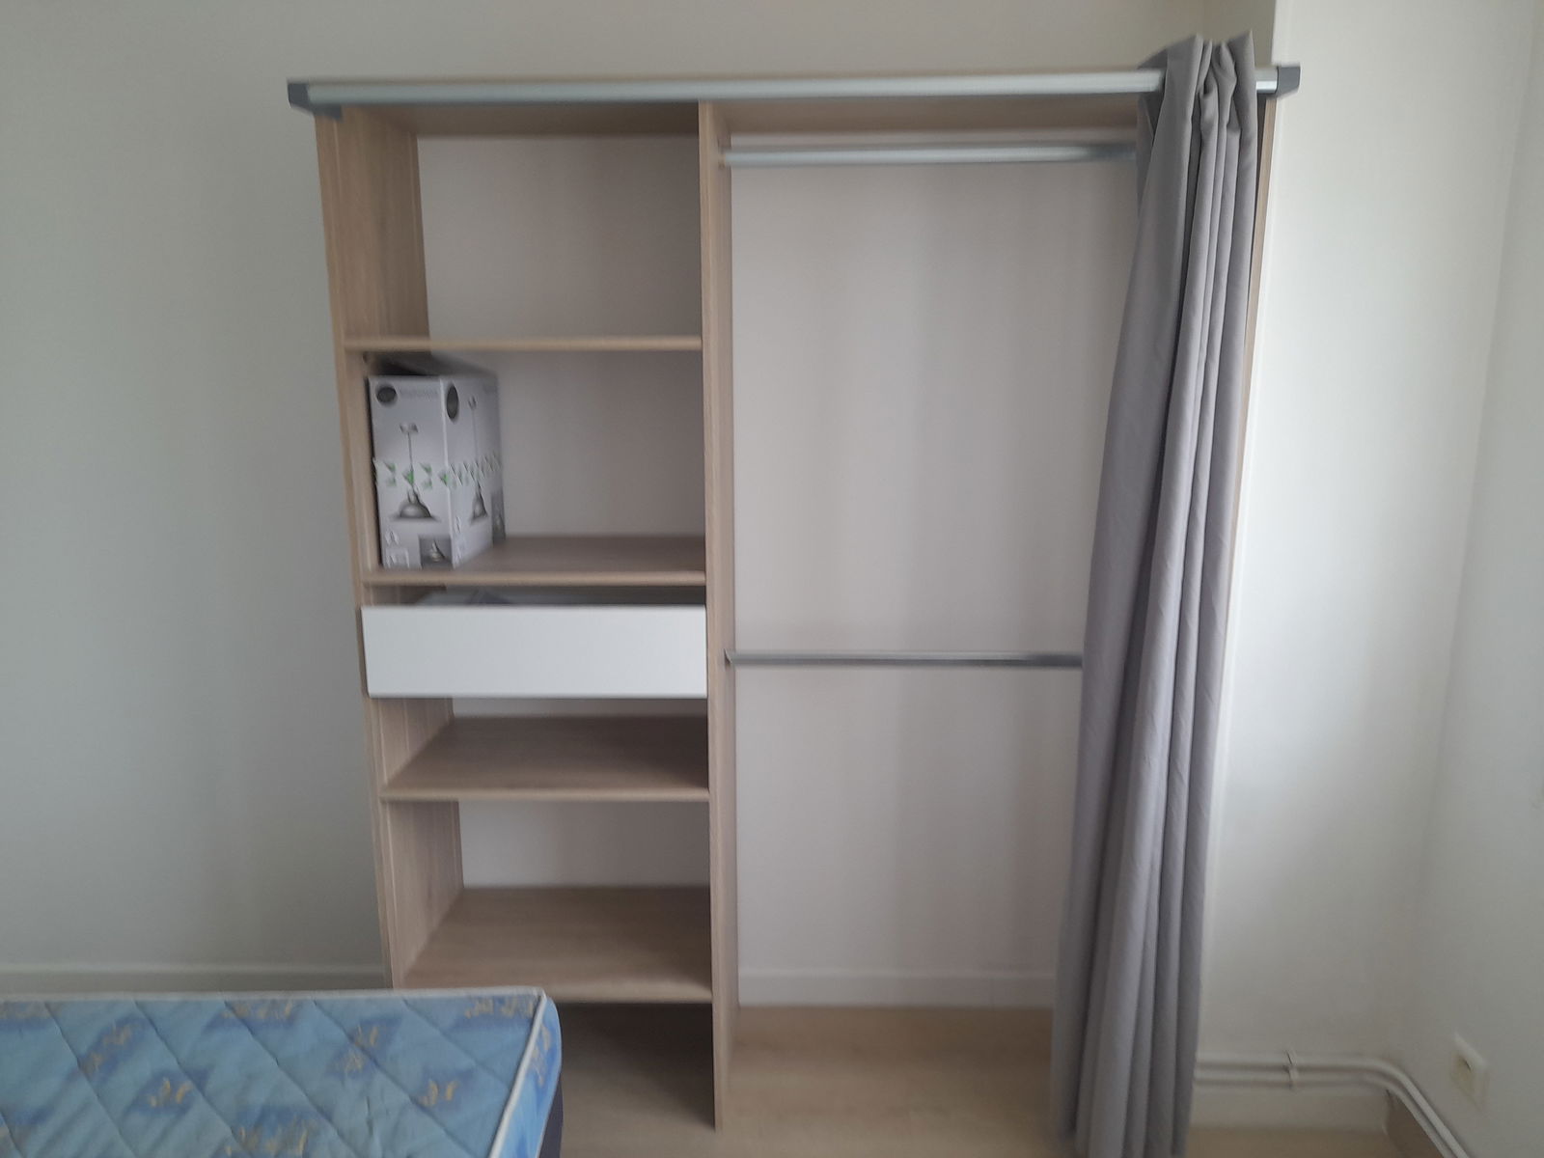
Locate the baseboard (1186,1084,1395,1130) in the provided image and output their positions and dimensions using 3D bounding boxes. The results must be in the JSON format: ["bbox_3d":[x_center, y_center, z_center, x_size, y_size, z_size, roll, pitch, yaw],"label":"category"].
[{"bbox_3d":[1.068,1.090,2.302,0.407,0.095,0.018,0,12,1],"label":"baseboard"}]

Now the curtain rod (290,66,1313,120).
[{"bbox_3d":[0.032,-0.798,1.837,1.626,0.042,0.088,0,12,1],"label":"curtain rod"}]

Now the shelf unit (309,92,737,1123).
[{"bbox_3d":[-0.430,0.104,2.317,0.689,2.025,0.449,0,12,1],"label":"shelf unit"}]

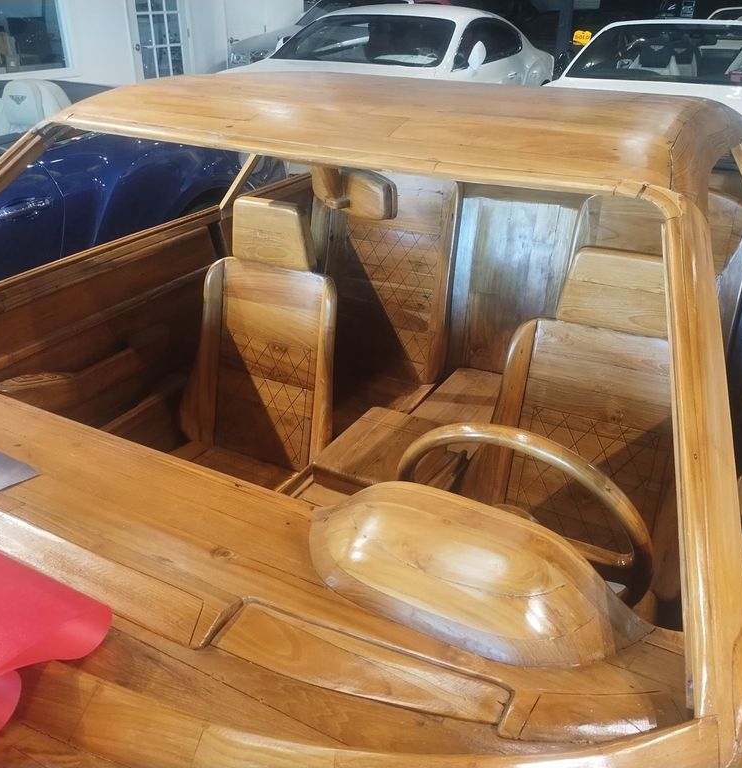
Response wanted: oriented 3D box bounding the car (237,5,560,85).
[{"bbox_3d":[0.135,-2.576,6.565,2.000,1.390,4.800,16,32,25],"label":"car"}]

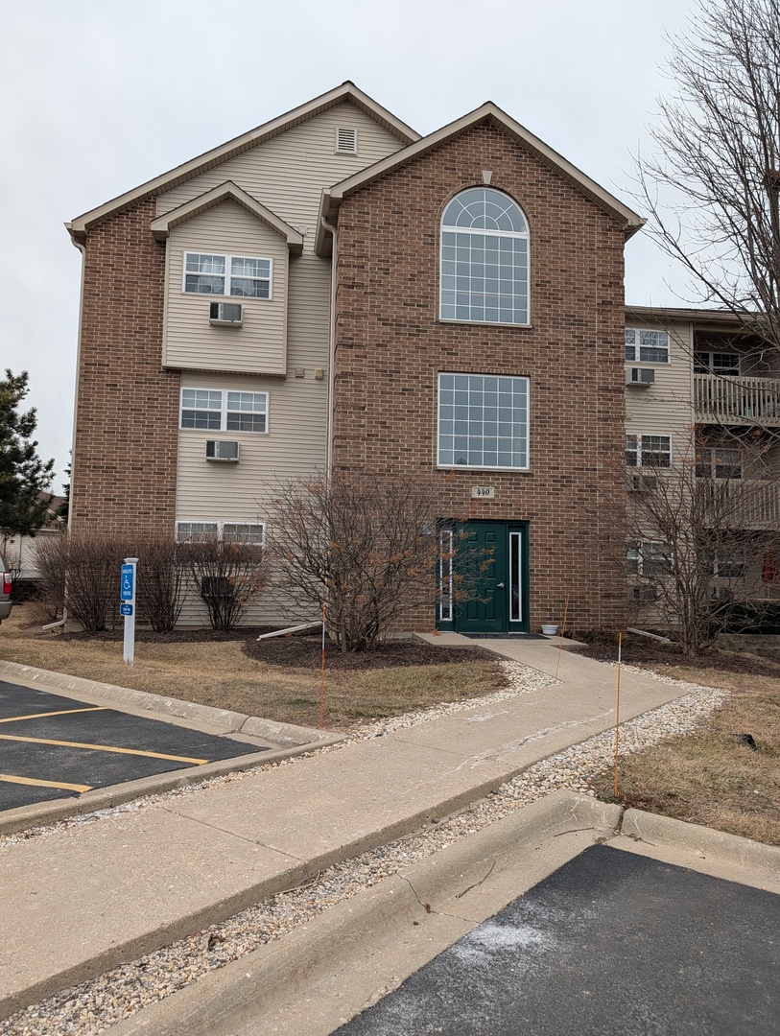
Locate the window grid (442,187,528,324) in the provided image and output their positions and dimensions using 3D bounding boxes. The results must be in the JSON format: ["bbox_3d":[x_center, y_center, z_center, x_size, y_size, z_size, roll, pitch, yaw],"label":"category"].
[{"bbox_3d":[1.876,-5.102,13.999,1.798,2.720,0.120,2,-4,-8],"label":"window grid"}]

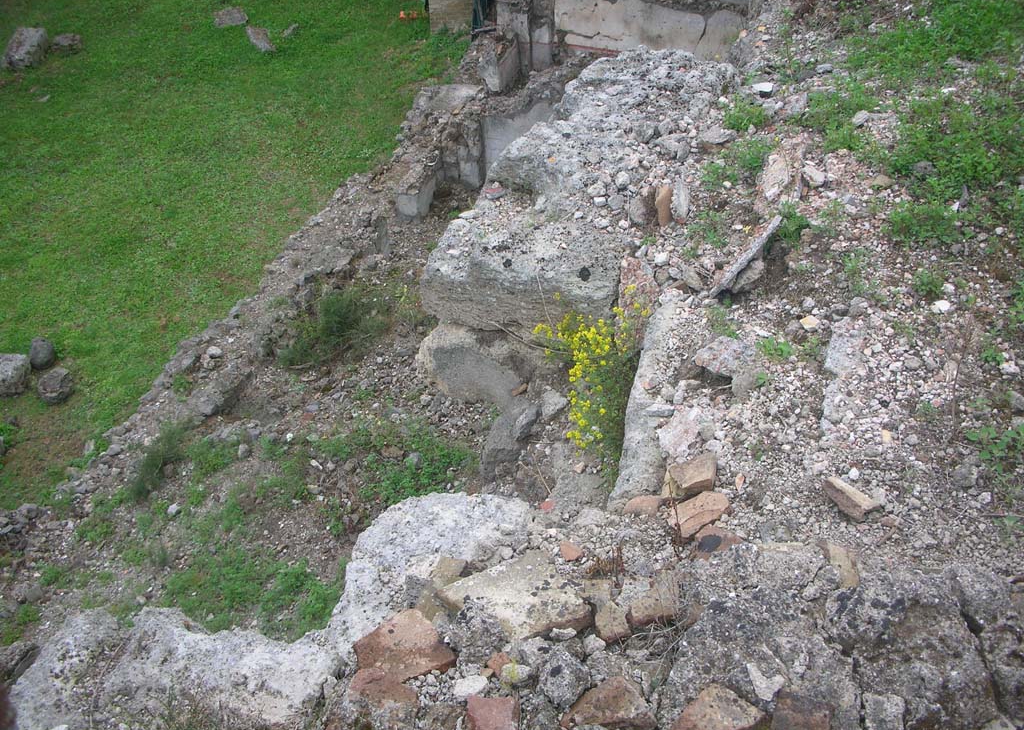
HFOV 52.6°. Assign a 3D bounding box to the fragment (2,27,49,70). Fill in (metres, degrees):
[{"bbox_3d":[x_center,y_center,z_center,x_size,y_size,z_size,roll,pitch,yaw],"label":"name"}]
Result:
[{"bbox_3d":[-6.773,-4.417,14.434,0.410,0.320,0.700,-9,38,-10],"label":"fragment"}]

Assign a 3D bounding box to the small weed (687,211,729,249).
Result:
[{"bbox_3d":[0.767,-0.529,4.064,0.161,0.110,0.207,4,32,9],"label":"small weed"}]

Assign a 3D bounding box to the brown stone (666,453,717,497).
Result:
[{"bbox_3d":[0.483,0.298,2.793,0.110,0.065,0.070,-11,38,-12],"label":"brown stone"}]

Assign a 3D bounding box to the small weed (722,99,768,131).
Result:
[{"bbox_3d":[1.163,-1.244,5.161,0.222,0.130,0.213,5,32,10],"label":"small weed"}]

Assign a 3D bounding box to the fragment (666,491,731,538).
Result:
[{"bbox_3d":[0.484,0.387,2.688,0.140,0.050,0.070,-19,41,-22],"label":"fragment"}]

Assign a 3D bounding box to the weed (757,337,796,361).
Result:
[{"bbox_3d":[0.915,-0.054,3.600,0.130,0.050,0.095,-1,36,0],"label":"weed"}]

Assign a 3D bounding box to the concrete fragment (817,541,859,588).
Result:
[{"bbox_3d":[0.825,0.505,2.630,0.065,0.050,0.135,-16,39,-20],"label":"concrete fragment"}]

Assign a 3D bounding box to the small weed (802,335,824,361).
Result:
[{"bbox_3d":[1.048,-0.058,3.600,0.075,0.060,0.075,-1,36,0],"label":"small weed"}]

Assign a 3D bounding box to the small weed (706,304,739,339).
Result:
[{"bbox_3d":[0.669,-0.135,3.290,0.088,0.065,0.080,7,38,11],"label":"small weed"}]

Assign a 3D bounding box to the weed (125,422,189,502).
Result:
[{"bbox_3d":[-1.960,0.533,5.750,0.290,0.260,0.360,-1,36,0],"label":"weed"}]

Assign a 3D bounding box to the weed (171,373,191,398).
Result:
[{"bbox_3d":[-1.946,0.126,6.100,0.130,0.100,0.130,-1,36,0],"label":"weed"}]

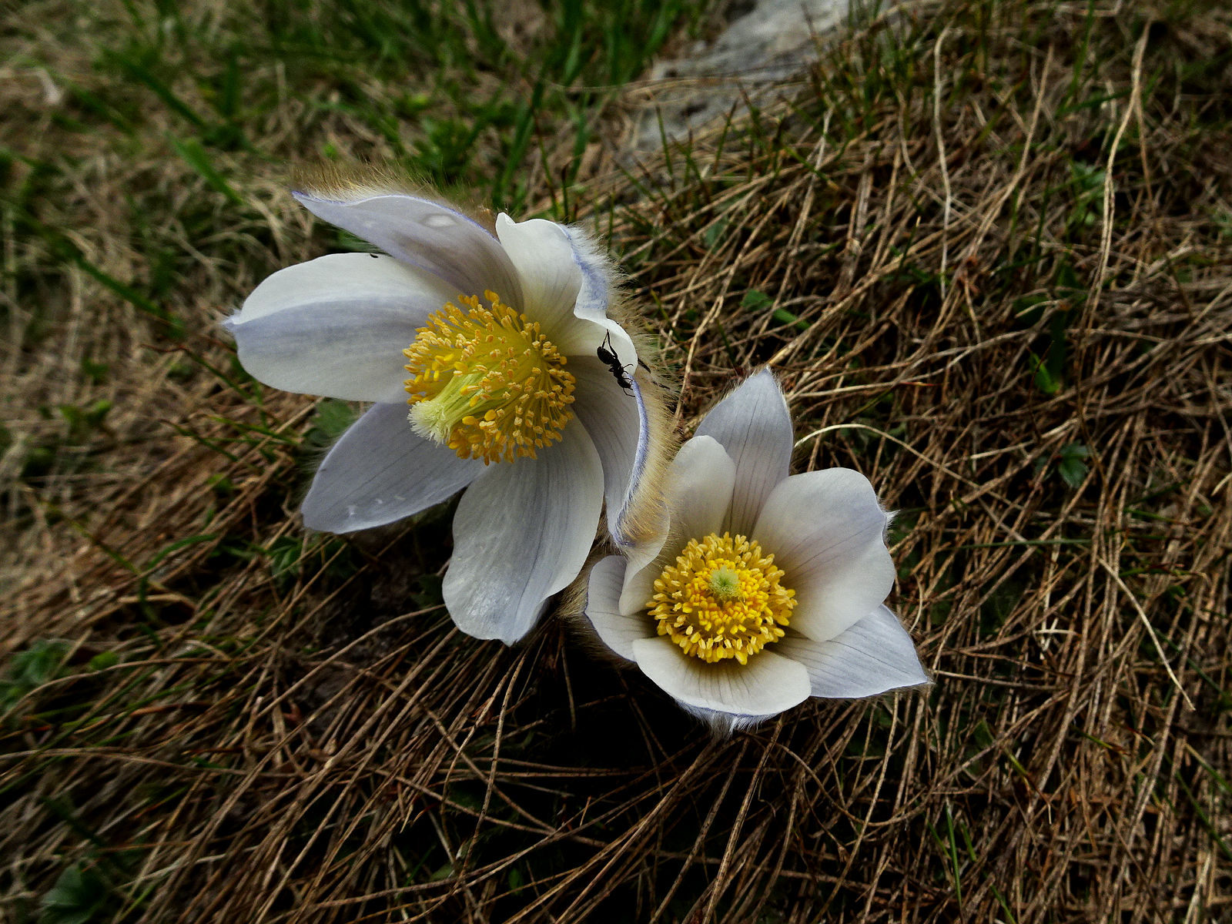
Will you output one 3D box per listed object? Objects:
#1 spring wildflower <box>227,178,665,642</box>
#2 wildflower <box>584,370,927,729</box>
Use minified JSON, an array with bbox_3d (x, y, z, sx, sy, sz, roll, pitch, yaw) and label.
[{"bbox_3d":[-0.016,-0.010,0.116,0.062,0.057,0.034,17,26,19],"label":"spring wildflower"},{"bbox_3d":[0.018,0.017,0.132,0.047,0.034,0.052,-5,64,-6],"label":"wildflower"}]

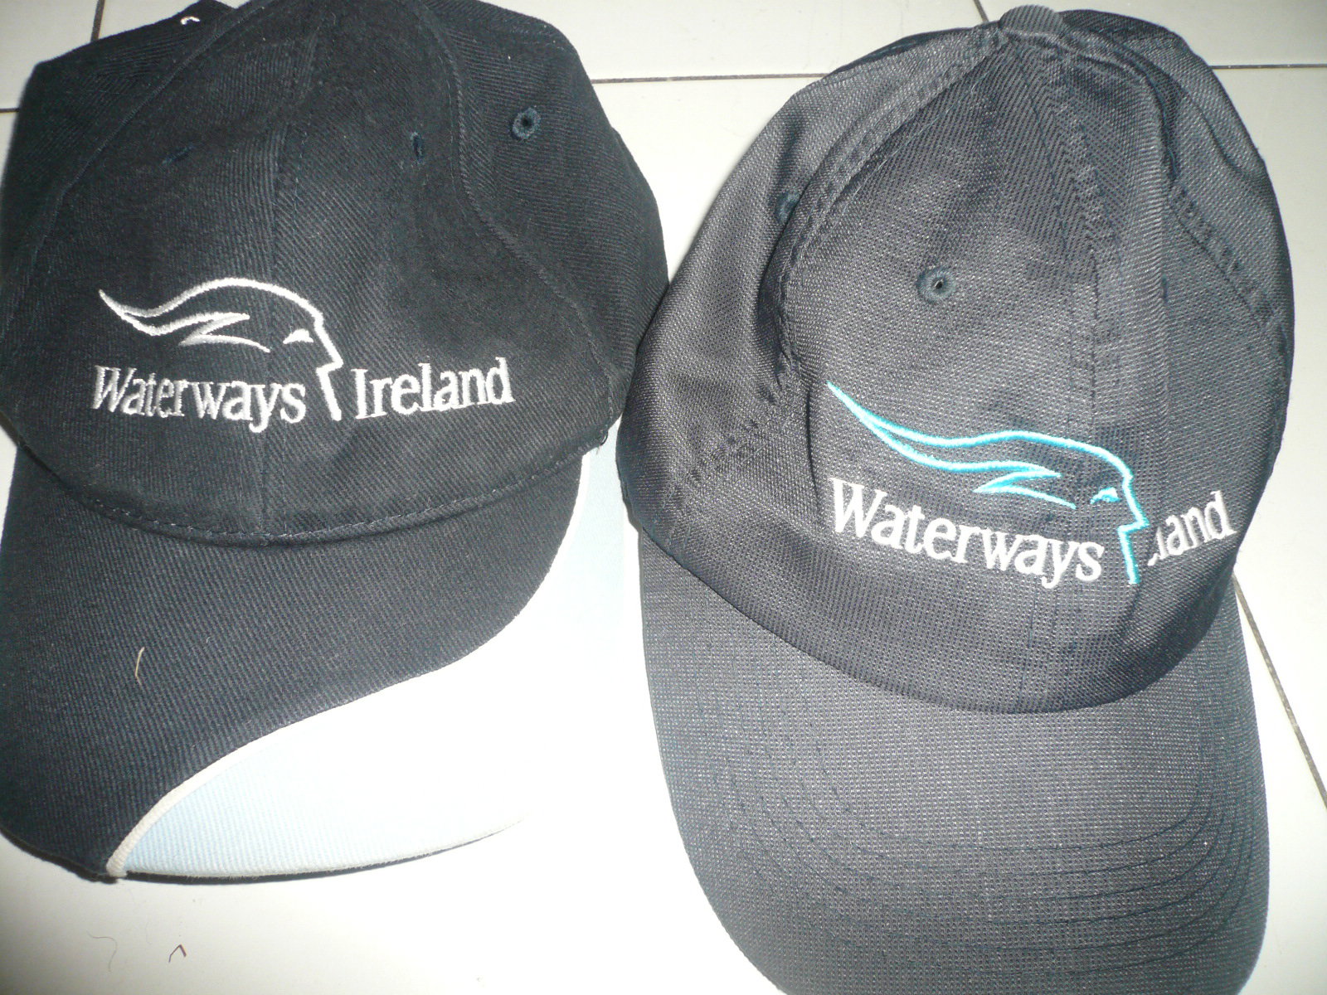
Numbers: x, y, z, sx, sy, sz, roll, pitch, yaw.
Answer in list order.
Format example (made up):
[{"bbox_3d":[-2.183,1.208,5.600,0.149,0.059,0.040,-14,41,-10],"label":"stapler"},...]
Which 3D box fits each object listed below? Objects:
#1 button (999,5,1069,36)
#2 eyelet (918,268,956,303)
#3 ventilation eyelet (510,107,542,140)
[{"bbox_3d":[0.089,-0.115,0.258,0.016,0.007,0.016,4,43,-16],"label":"button"},{"bbox_3d":[0.060,-0.047,0.238,0.009,0.002,0.009,-1,82,5],"label":"eyelet"},{"bbox_3d":[-0.034,-0.094,0.270,0.002,0.009,0.009,10,78,44],"label":"ventilation eyelet"}]

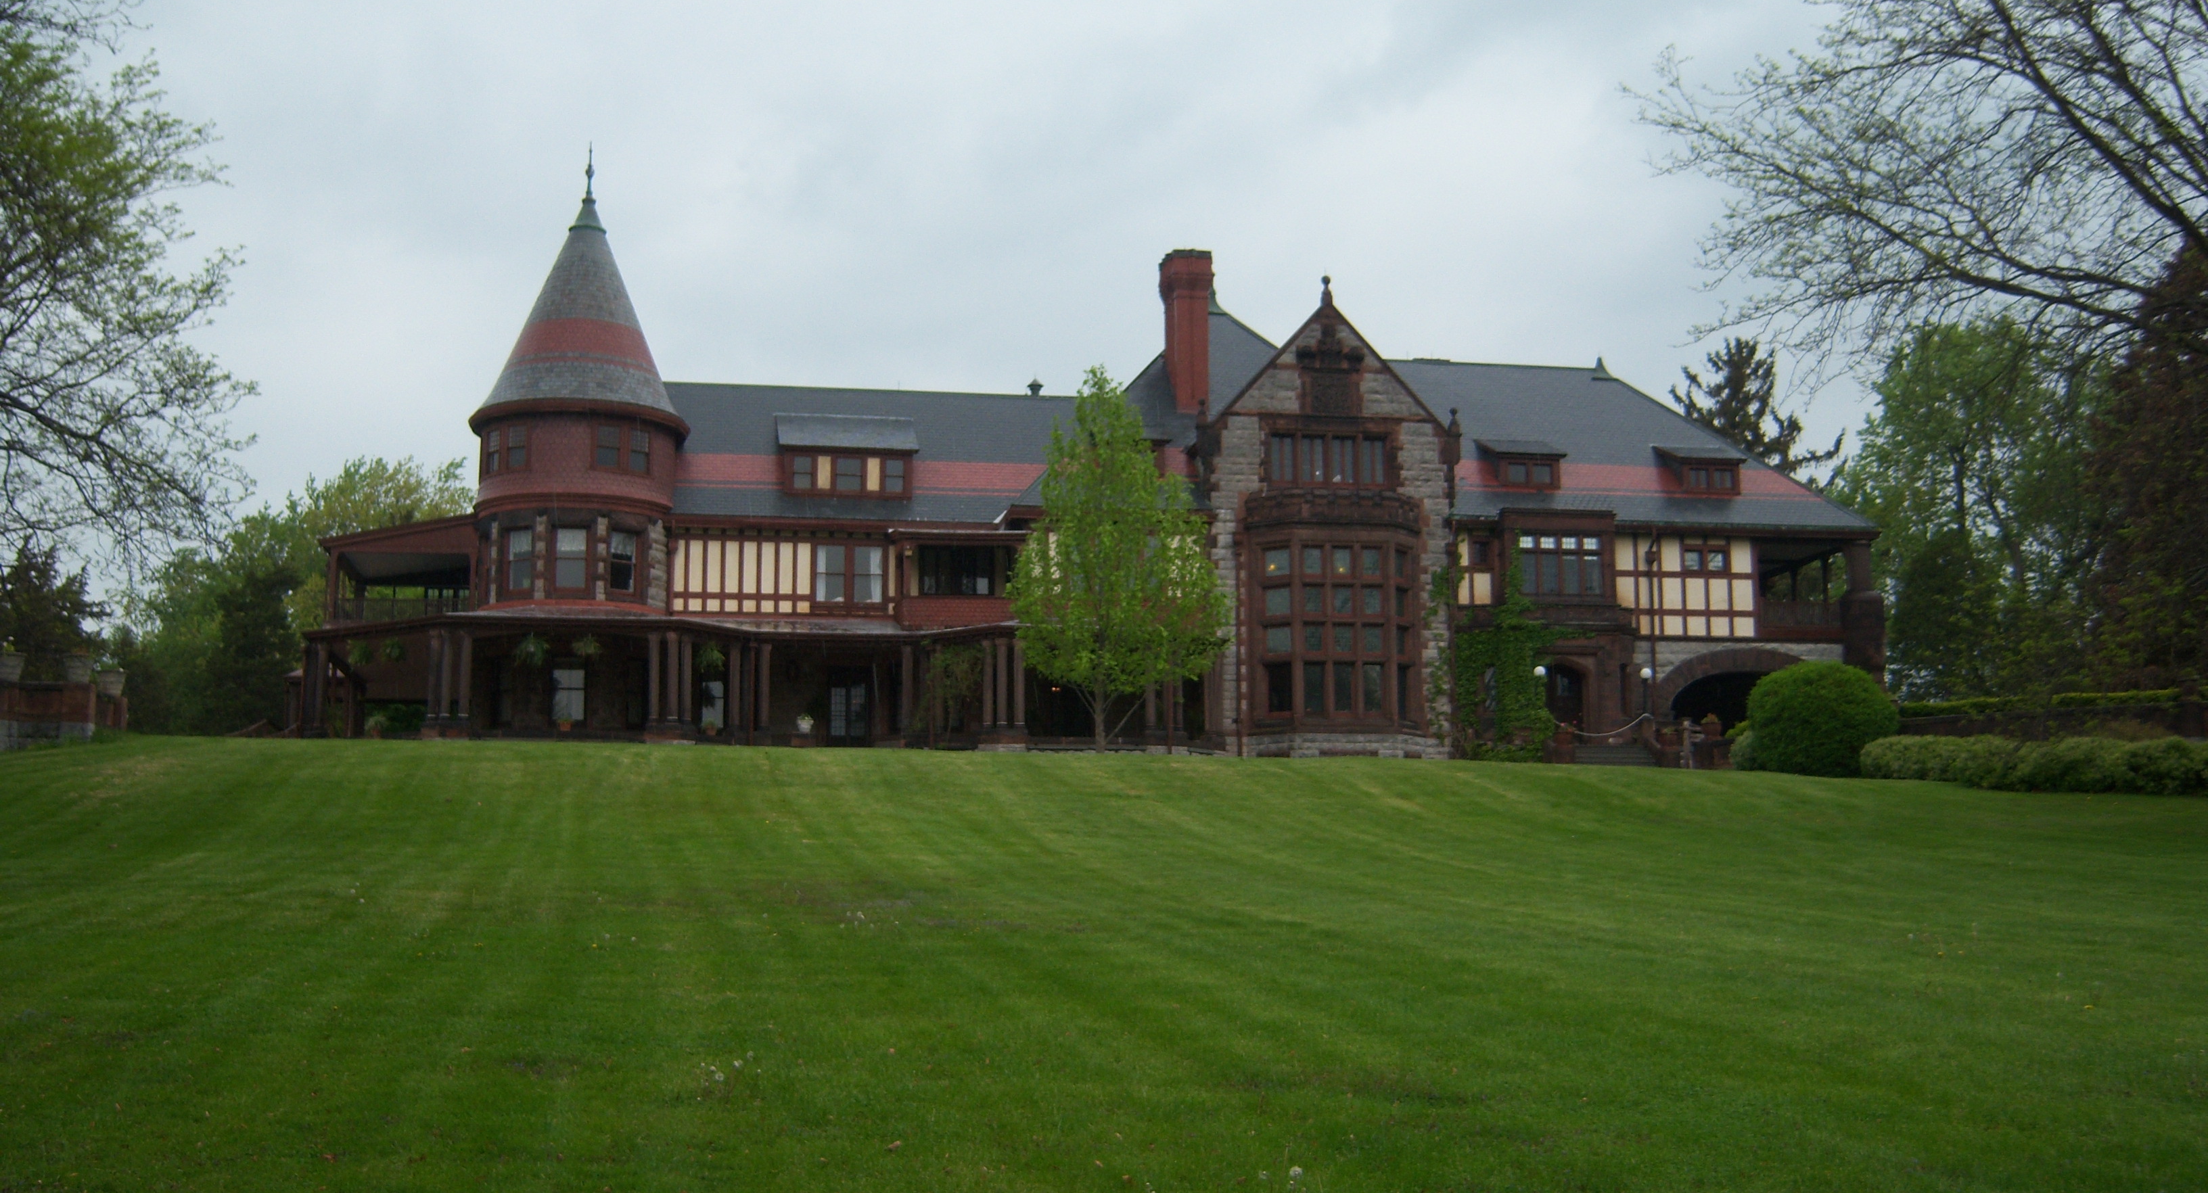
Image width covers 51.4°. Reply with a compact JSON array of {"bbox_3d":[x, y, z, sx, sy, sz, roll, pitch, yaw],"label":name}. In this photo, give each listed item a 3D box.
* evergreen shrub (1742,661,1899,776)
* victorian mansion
[{"bbox_3d":[21.315,3.653,68.126,4.604,3.486,4.200,0,-8,0],"label":"evergreen shrub"},{"bbox_3d":[-0.560,-3.635,85.867,52.725,20.109,19.000,1,-8,-9],"label":"victorian mansion"}]

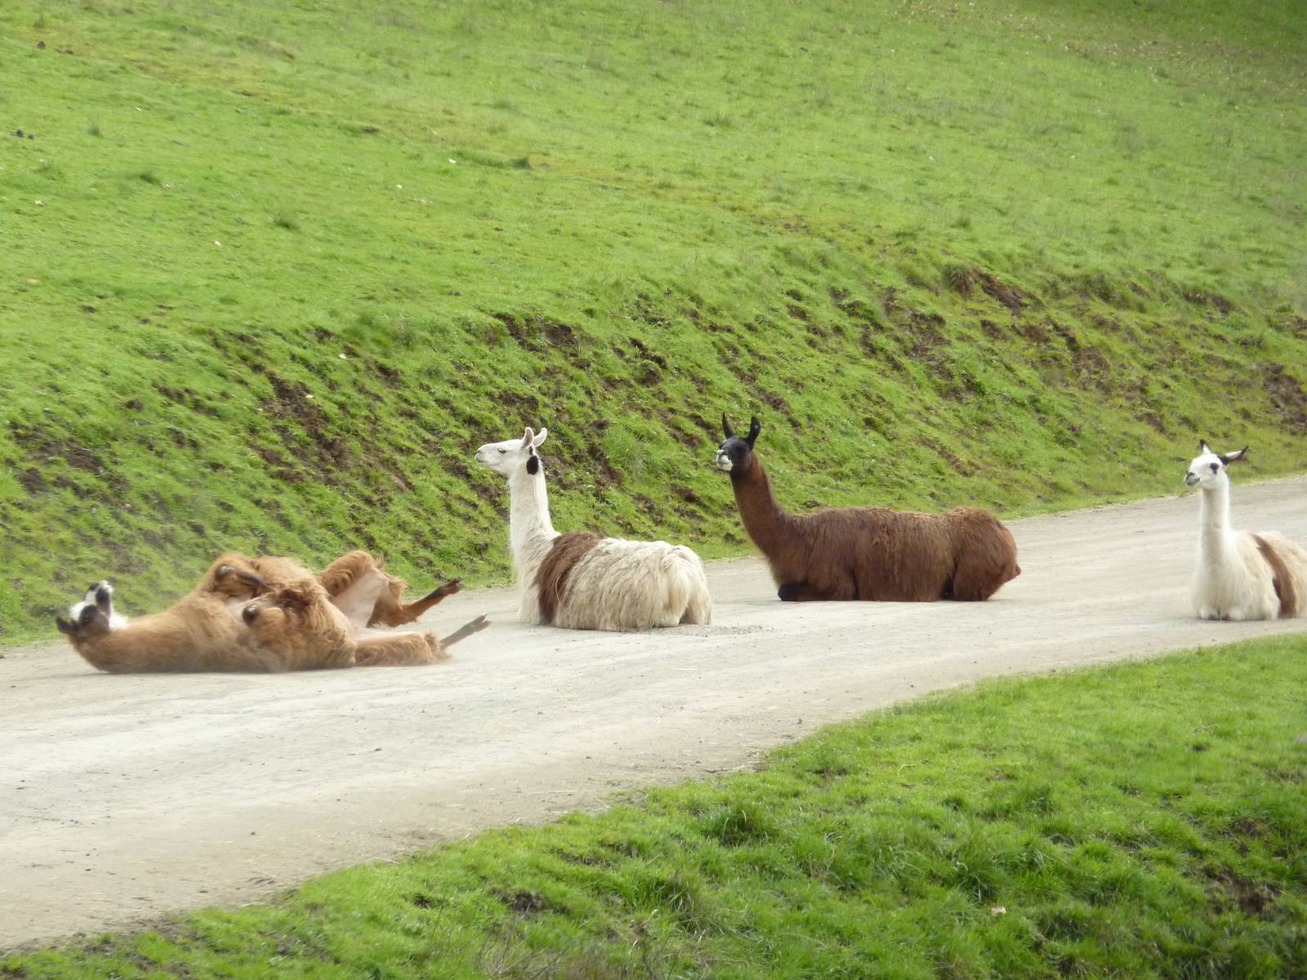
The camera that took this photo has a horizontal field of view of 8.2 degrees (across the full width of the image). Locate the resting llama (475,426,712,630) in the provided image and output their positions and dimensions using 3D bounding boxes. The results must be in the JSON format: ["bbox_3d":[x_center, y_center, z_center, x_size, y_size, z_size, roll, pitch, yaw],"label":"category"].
[{"bbox_3d":[-0.307,0.198,46.600,1.300,1.000,0.580,5,8,45],"label":"resting llama"}]

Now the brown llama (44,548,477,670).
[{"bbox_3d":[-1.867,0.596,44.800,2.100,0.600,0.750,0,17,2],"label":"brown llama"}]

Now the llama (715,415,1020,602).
[{"bbox_3d":[1.126,0.097,48.000,1.570,0.970,0.550,-1,6,-6],"label":"llama"}]

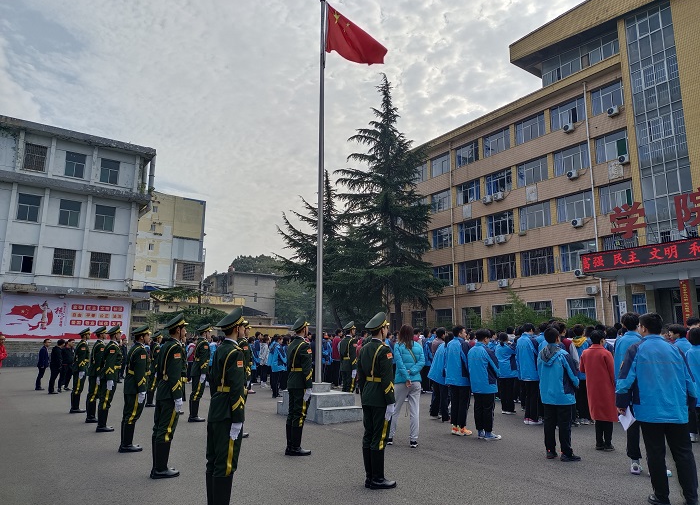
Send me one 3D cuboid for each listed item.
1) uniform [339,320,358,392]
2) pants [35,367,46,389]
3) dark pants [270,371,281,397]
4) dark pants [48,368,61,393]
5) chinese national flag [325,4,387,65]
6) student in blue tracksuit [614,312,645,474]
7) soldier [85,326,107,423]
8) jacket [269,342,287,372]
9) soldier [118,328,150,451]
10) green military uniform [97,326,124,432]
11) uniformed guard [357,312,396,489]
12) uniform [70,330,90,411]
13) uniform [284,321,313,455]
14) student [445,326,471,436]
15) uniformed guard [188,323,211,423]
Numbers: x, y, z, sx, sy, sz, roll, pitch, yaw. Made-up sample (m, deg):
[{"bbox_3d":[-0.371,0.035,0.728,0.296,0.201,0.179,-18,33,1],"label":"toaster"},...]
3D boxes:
[{"bbox_3d":[-0.032,2.458,10.532,0.330,1.870,0.490,7,-12,-34],"label":"uniform"},{"bbox_3d":[-10.739,4.360,17.596,0.340,0.818,0.360,6,-12,-31],"label":"pants"},{"bbox_3d":[-2.081,3.660,14.177,0.240,0.740,0.340,7,-12,-34],"label":"dark pants"},{"bbox_3d":[-9.455,4.104,16.175,0.340,0.816,0.380,6,-12,-31],"label":"dark pants"},{"bbox_3d":[0.170,-5.184,11.953,1.460,1.420,0.450,2,-10,-11],"label":"chinese national flag"},{"bbox_3d":[3.485,1.668,6.104,0.360,1.865,0.520,8,-13,-39],"label":"student in blue tracksuit"},{"bbox_3d":[-4.909,2.350,9.781,0.330,1.799,0.490,7,-12,-34],"label":"soldier"},{"bbox_3d":[-2.037,2.957,14.303,0.320,0.830,0.480,7,-12,-34],"label":"jacket"},{"bbox_3d":[-3.110,1.959,7.338,0.330,1.752,0.490,7,-12,-34],"label":"soldier"},{"bbox_3d":[-4.197,2.196,8.839,0.330,1.785,0.490,7,-12,-34],"label":"green military uniform"},{"bbox_3d":[0.281,1.580,5.528,0.350,1.838,0.500,7,-12,-35],"label":"uniformed guard"},{"bbox_3d":[-6.026,2.618,11.369,0.360,1.821,0.500,7,-12,-33],"label":"uniform"},{"bbox_3d":[-0.708,1.827,7.001,0.330,1.840,0.490,7,-12,-34],"label":"uniform"},{"bbox_3d":[1.832,2.146,8.574,0.360,1.781,0.500,6,-12,-31],"label":"student"},{"bbox_3d":[-2.919,2.314,9.815,0.330,1.854,0.490,7,-12,-34],"label":"uniformed guard"}]

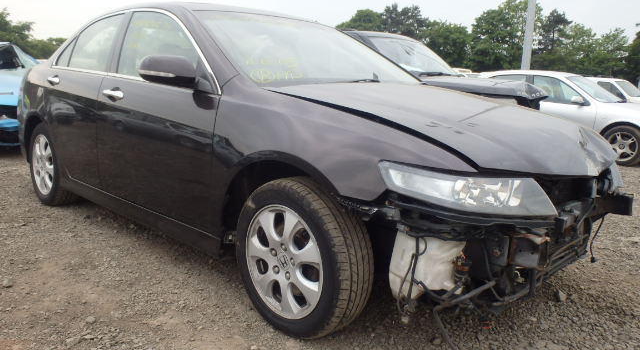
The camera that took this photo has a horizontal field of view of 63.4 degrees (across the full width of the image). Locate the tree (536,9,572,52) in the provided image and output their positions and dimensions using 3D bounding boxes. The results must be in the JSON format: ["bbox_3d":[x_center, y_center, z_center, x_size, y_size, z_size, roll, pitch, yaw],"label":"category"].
[{"bbox_3d":[22.526,-12.114,50.752,3.800,7.888,3.800,6,12,23],"label":"tree"}]

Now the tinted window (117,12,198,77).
[{"bbox_3d":[-0.844,-0.685,2.732,0.939,0.439,0.080,12,-4,43],"label":"tinted window"}]

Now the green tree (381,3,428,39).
[{"bbox_3d":[7.287,-11.604,45.695,4.170,6.750,3.960,3,12,8],"label":"green tree"}]

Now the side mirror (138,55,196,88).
[{"bbox_3d":[-0.641,-0.440,2.226,0.130,0.150,0.240,12,16,43],"label":"side mirror"}]

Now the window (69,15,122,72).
[{"bbox_3d":[-1.404,-0.828,3.265,0.587,0.388,0.080,12,-4,43],"label":"window"}]

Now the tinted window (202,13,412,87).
[{"bbox_3d":[0.001,-0.705,2.919,1.340,0.140,0.872,-9,44,-45],"label":"tinted window"}]

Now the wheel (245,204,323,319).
[{"bbox_3d":[-0.089,0.331,2.094,0.460,0.460,0.170,12,16,43],"label":"wheel"}]

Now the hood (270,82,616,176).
[{"bbox_3d":[0.617,-0.276,2.380,1.241,0.176,1.340,24,23,40],"label":"hood"}]

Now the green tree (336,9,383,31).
[{"bbox_3d":[3.798,-12.399,50.697,5.000,7.308,5.000,3,11,4],"label":"green tree"}]

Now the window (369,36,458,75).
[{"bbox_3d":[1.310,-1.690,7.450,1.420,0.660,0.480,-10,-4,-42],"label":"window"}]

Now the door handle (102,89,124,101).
[{"bbox_3d":[-1.116,-0.430,2.801,0.220,0.055,0.055,12,16,43],"label":"door handle"}]

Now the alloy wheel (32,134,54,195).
[{"bbox_3d":[-1.998,-0.082,3.906,0.450,0.450,0.170,12,15,43],"label":"alloy wheel"}]

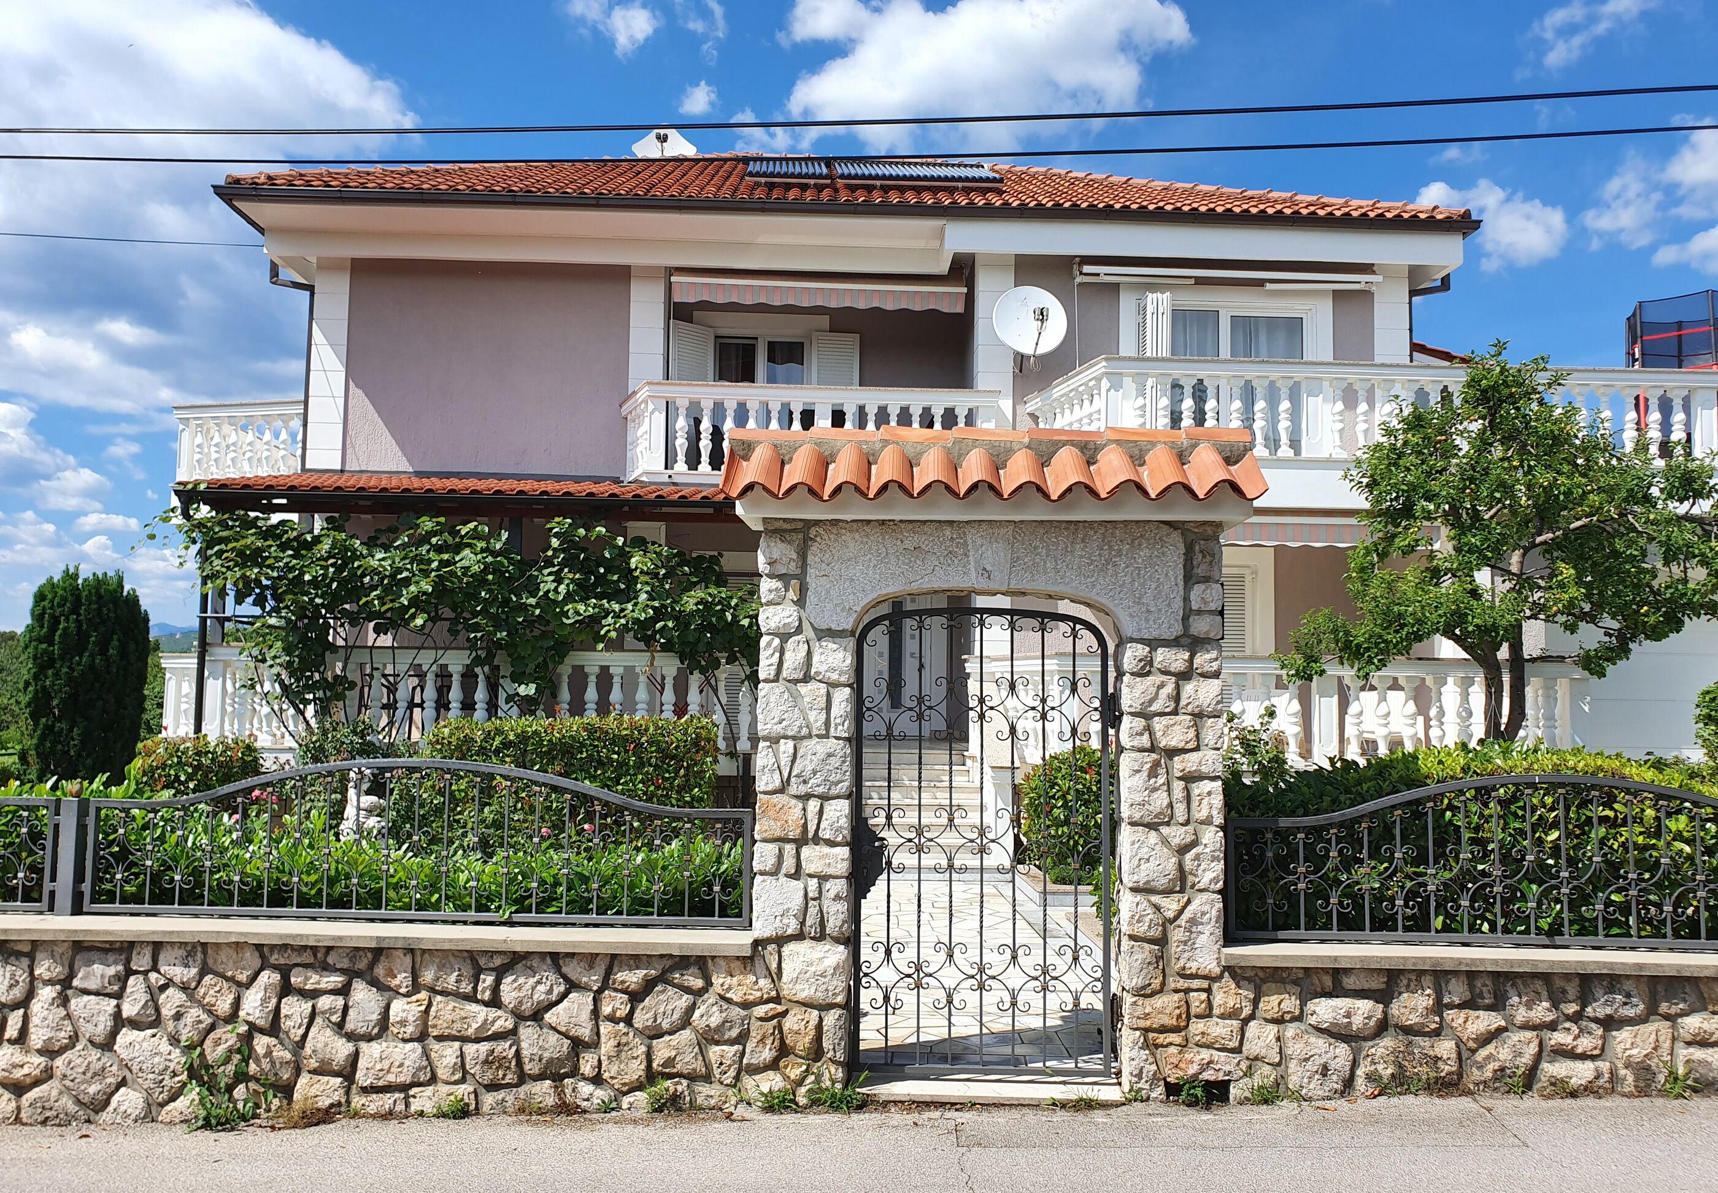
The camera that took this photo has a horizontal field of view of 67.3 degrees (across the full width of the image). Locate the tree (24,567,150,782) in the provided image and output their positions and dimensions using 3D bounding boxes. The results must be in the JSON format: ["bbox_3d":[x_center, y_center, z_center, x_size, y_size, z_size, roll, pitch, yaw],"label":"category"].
[{"bbox_3d":[-9.122,1.203,15.081,1.450,3.060,1.450,1,-4,0],"label":"tree"}]

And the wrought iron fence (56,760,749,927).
[{"bbox_3d":[-1.957,1.074,5.601,2.900,0.710,0.060,1,-4,2],"label":"wrought iron fence"}]

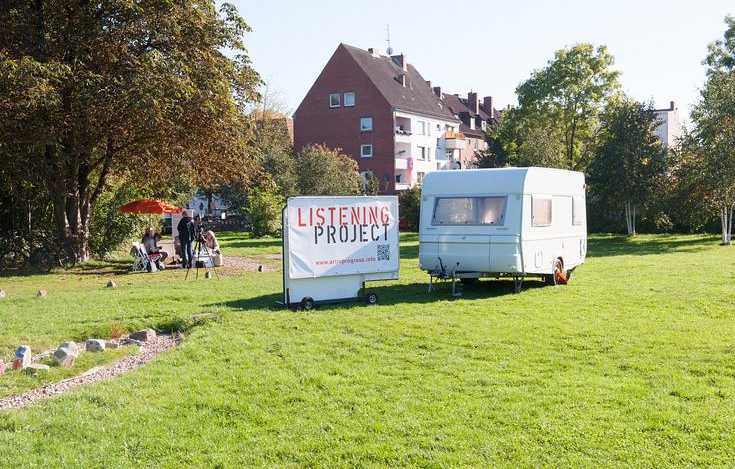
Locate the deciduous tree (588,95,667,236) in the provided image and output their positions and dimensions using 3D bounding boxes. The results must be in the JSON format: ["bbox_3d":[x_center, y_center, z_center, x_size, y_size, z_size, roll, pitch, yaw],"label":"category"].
[{"bbox_3d":[16.344,-4.242,57.416,5.000,8.497,4.800,-1,1,0],"label":"deciduous tree"}]

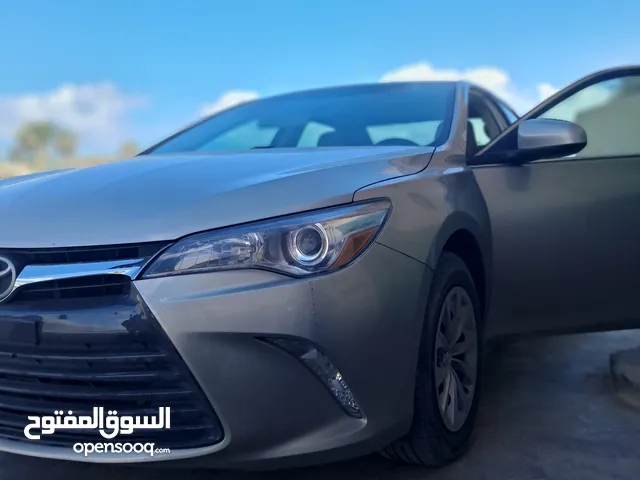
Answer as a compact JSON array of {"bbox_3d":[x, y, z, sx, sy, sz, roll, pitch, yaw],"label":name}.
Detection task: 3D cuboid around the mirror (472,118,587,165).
[{"bbox_3d":[0.805,-0.376,1.895,0.367,0.170,0.184,5,7,42],"label":"mirror"}]

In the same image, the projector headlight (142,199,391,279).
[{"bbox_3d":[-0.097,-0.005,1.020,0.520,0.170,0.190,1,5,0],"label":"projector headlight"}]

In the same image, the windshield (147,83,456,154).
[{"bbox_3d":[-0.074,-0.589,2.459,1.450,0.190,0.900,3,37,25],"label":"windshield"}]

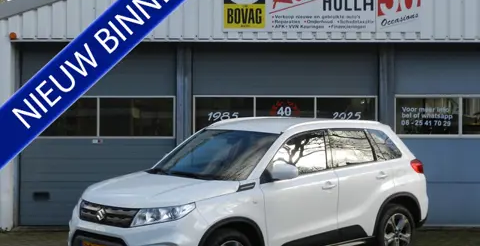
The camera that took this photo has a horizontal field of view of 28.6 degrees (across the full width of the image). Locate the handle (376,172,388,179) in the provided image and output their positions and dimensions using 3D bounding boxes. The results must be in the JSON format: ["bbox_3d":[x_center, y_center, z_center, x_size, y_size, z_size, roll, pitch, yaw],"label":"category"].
[{"bbox_3d":[1.536,0.562,10.134,0.195,0.064,0.053,-3,3,-43],"label":"handle"}]

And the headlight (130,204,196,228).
[{"bbox_3d":[-0.693,0.828,8.442,0.430,0.210,0.380,-3,3,-43],"label":"headlight"}]

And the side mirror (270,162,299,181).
[{"bbox_3d":[0.425,0.465,9.011,0.170,0.175,0.240,-3,3,-43],"label":"side mirror"}]

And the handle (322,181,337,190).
[{"bbox_3d":[0.915,0.635,9.553,0.205,0.064,0.053,-3,3,-43],"label":"handle"}]

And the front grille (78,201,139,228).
[{"bbox_3d":[-1.255,0.837,8.725,0.130,0.205,0.880,-3,3,-43],"label":"front grille"}]

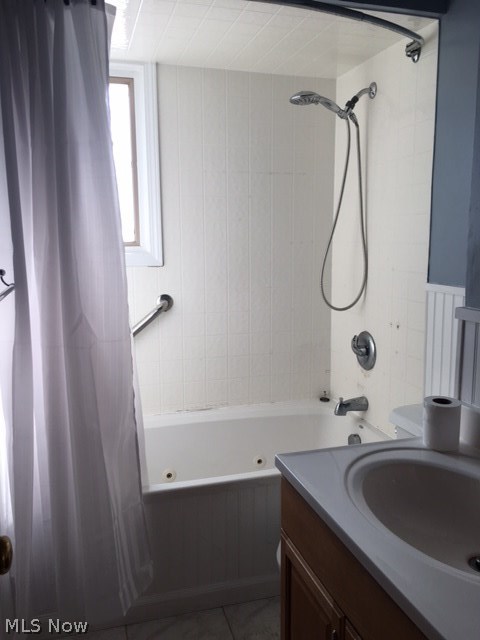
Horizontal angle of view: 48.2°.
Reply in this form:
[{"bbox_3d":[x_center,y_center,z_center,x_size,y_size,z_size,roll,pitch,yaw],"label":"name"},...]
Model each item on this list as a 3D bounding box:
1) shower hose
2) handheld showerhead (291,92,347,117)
[{"bbox_3d":[0.446,-0.429,2.247,0.225,0.800,0.050,-3,9,-16],"label":"shower hose"},{"bbox_3d":[0.318,-0.864,2.145,0.245,0.105,0.100,-3,9,-16],"label":"handheld showerhead"}]

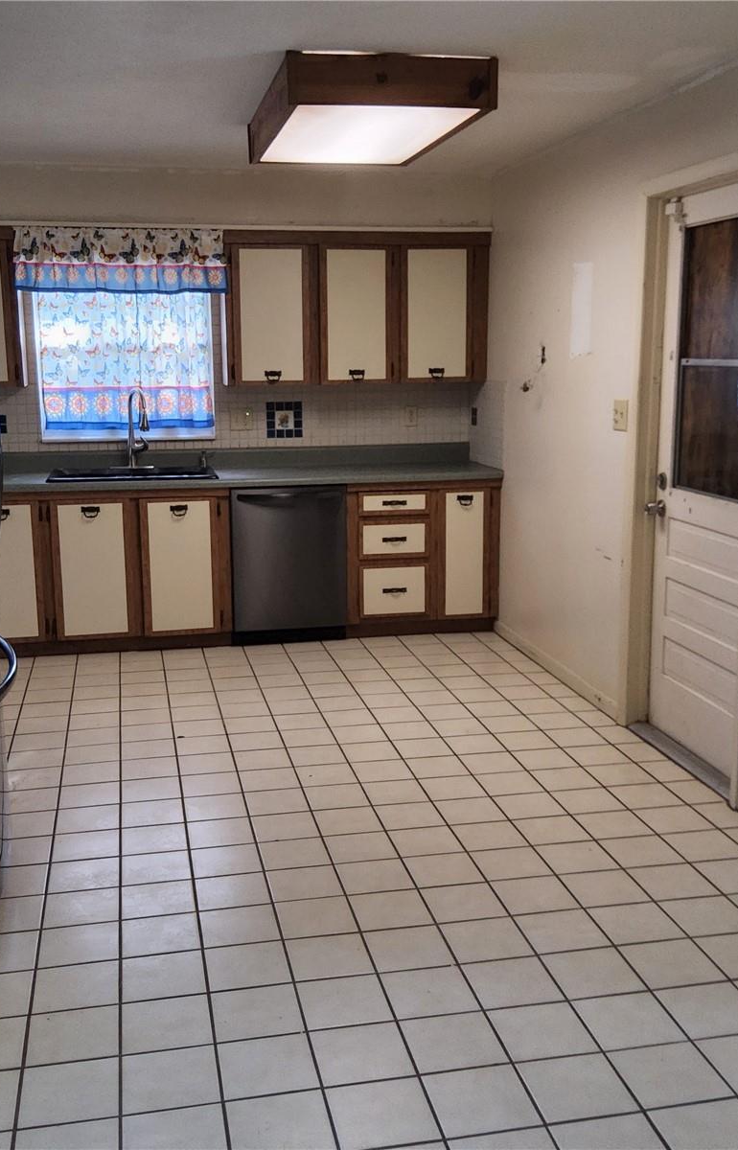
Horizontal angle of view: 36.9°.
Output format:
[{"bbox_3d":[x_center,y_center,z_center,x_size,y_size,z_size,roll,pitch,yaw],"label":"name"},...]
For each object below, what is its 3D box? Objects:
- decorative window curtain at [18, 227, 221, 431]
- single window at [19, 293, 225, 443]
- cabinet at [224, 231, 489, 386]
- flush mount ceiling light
[{"bbox_3d":[-1.263,-1.257,5.751,1.040,1.005,0.280,-2,12,-12],"label":"decorative window curtain"},{"bbox_3d":[-1.307,-1.187,5.944,0.960,0.928,0.100,-2,12,-12],"label":"single window"},{"bbox_3d":[-0.072,-1.438,6.002,1.414,0.778,0.325,-2,12,-12],"label":"cabinet"},{"bbox_3d":[-0.040,-1.639,3.972,0.660,0.157,1.130,-2,12,-12],"label":"flush mount ceiling light"}]

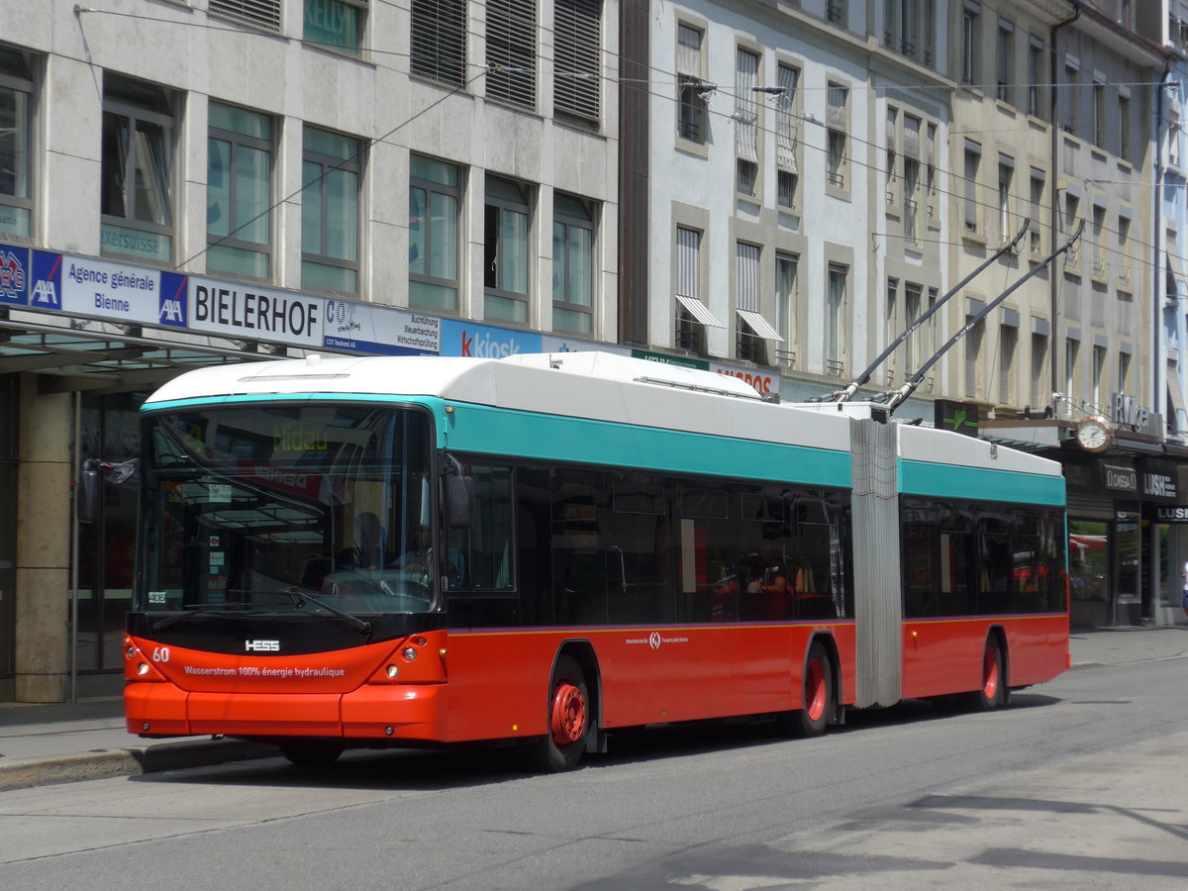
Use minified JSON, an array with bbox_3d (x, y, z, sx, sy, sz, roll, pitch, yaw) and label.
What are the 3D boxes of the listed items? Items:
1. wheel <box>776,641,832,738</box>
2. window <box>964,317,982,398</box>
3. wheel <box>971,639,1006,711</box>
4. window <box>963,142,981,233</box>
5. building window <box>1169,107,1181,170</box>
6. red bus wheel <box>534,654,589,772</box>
[{"bbox_3d":[2.009,2.369,32.361,0.330,0.940,0.940,-1,-3,23],"label":"wheel"},{"bbox_3d":[7.844,-1.805,68.600,0.160,1.680,1.080,-1,-3,23],"label":"window"},{"bbox_3d":[4.382,2.584,38.061,0.330,0.940,0.940,-1,-3,23],"label":"wheel"},{"bbox_3d":[7.802,-5.327,68.500,0.160,1.850,1.080,-1,-3,23],"label":"window"},{"bbox_3d":[14.791,-7.805,84.800,0.160,1.480,1.020,-1,-3,23],"label":"building window"},{"bbox_3d":[-0.346,2.125,26.554,0.300,0.940,0.940,-1,-3,23],"label":"red bus wheel"}]

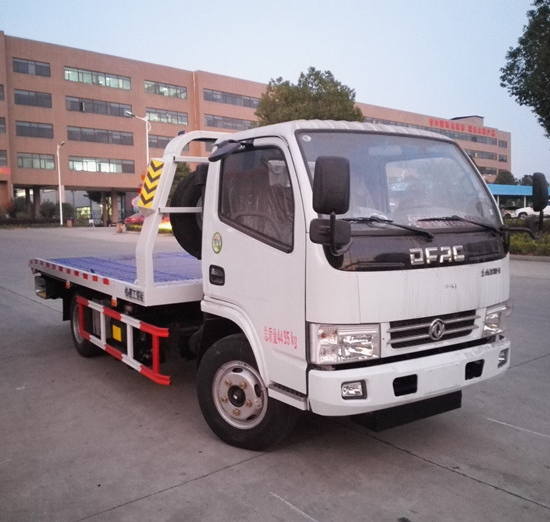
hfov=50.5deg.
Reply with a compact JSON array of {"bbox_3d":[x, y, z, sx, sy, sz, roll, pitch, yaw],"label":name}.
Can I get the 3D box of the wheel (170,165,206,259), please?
[{"bbox_3d":[-0.469,-0.381,4.758,0.770,0.770,0.200,-4,5,-33],"label":"wheel"}]

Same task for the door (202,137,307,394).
[{"bbox_3d":[-0.121,-0.050,3.561,0.160,1.420,1.200,-4,5,-33],"label":"door"}]

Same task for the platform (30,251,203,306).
[{"bbox_3d":[-1.148,0.076,6.632,2.260,0.160,4.200,-4,5,-33],"label":"platform"}]

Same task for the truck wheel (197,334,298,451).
[{"bbox_3d":[-0.185,0.862,3.851,0.760,0.760,0.210,2,5,34],"label":"truck wheel"}]

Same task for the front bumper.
[{"bbox_3d":[0.934,0.655,3.475,1.710,0.270,0.210,-4,5,-33],"label":"front bumper"}]

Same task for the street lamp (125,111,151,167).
[{"bbox_3d":[-9.398,-6.140,40.000,1.700,8.200,0.350,-1,5,-6],"label":"street lamp"}]

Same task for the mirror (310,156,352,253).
[{"bbox_3d":[0.270,-0.265,2.844,0.210,0.470,0.150,-2,5,-15],"label":"mirror"}]

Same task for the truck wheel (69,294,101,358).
[{"bbox_3d":[-2.067,0.677,6.473,0.240,0.760,0.760,-4,5,-33],"label":"truck wheel"}]

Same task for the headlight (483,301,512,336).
[{"bbox_3d":[1.460,0.374,3.833,0.410,0.210,0.140,-5,6,-44],"label":"headlight"}]

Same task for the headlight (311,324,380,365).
[{"bbox_3d":[0.370,0.444,3.127,0.410,0.210,0.140,-3,5,-22],"label":"headlight"}]

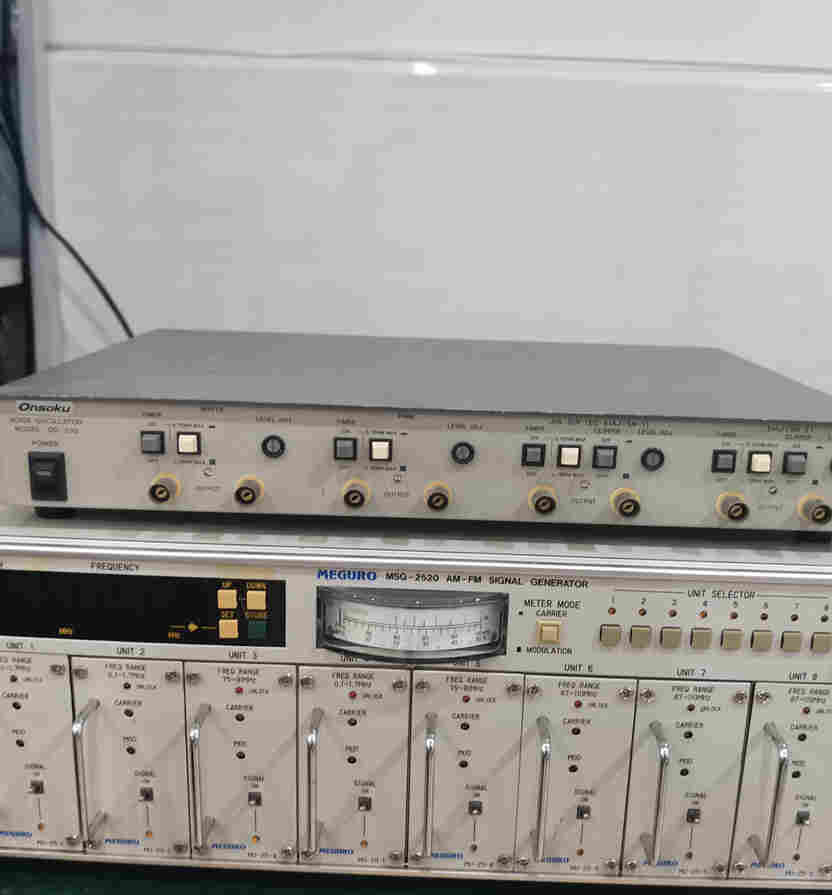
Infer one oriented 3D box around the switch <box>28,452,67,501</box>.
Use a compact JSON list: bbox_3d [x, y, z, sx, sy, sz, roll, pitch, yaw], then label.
[{"bbox_3d":[-0.156,0.013,0.380,0.015,0.021,0.004,2,14,0],"label":"switch"}]

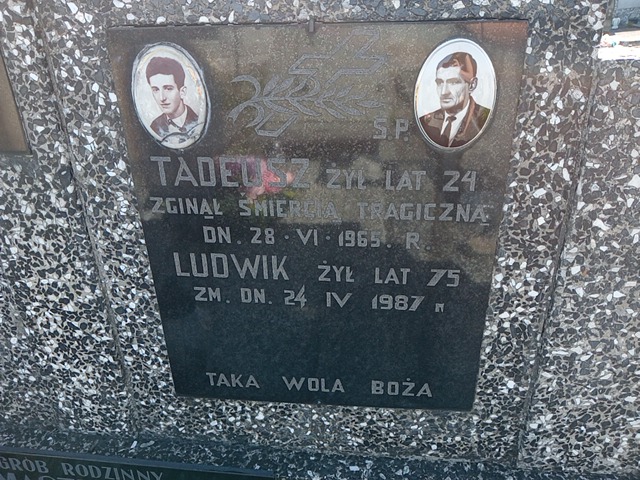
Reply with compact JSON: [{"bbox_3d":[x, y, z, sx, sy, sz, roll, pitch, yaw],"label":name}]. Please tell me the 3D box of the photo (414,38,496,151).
[{"bbox_3d":[0.150,-0.157,0.569,0.089,0.120,0.012,1,26,5],"label":"photo"}]

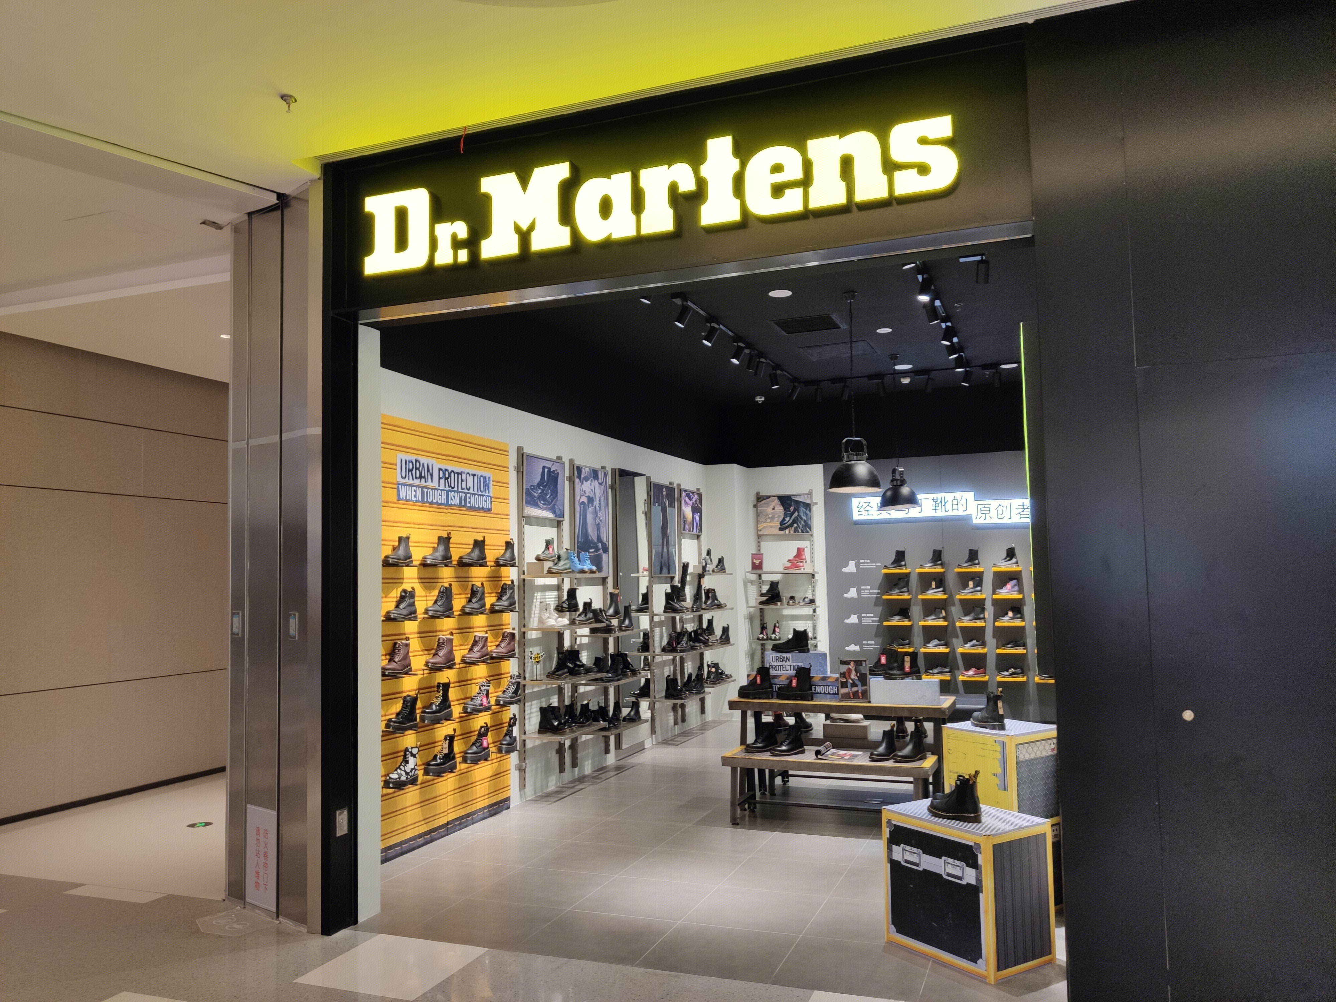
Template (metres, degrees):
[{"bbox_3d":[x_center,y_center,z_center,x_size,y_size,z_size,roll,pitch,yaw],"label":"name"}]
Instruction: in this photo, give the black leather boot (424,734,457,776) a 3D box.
[{"bbox_3d":[-1.430,1.598,6.329,0.114,0.238,0.295,-3,-5,21],"label":"black leather boot"}]

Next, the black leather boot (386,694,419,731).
[{"bbox_3d":[-1.614,1.282,6.108,0.108,0.212,0.275,-3,-5,19],"label":"black leather boot"}]

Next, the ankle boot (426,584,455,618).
[{"bbox_3d":[-1.485,0.651,6.513,0.104,0.219,0.277,-3,-5,25],"label":"ankle boot"}]

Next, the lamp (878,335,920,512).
[{"bbox_3d":[2.193,-0.663,9.592,0.400,1.500,0.400,-3,-5,21],"label":"lamp"}]

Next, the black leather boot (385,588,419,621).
[{"bbox_3d":[-1.629,0.630,6.151,0.100,0.200,0.270,-3,-5,21],"label":"black leather boot"}]

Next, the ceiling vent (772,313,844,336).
[{"bbox_3d":[1.154,-1.426,8.172,0.520,0.030,0.500,-3,-5,21],"label":"ceiling vent"}]

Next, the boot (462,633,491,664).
[{"bbox_3d":[-1.322,1.010,6.894,0.104,0.212,0.275,-3,-5,25],"label":"boot"}]

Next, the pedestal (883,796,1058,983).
[{"bbox_3d":[1.329,1.702,4.476,0.402,0.594,0.600,1,-5,-33],"label":"pedestal"}]

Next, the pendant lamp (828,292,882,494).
[{"bbox_3d":[1.389,-0.825,7.548,0.407,1.514,0.407,-3,-4,21],"label":"pendant lamp"}]

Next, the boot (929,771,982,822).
[{"bbox_3d":[1.275,1.295,4.481,0.103,0.220,0.272,3,-6,-42],"label":"boot"}]

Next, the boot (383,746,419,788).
[{"bbox_3d":[-1.609,1.605,6.078,0.108,0.230,0.275,-3,-5,21],"label":"boot"}]

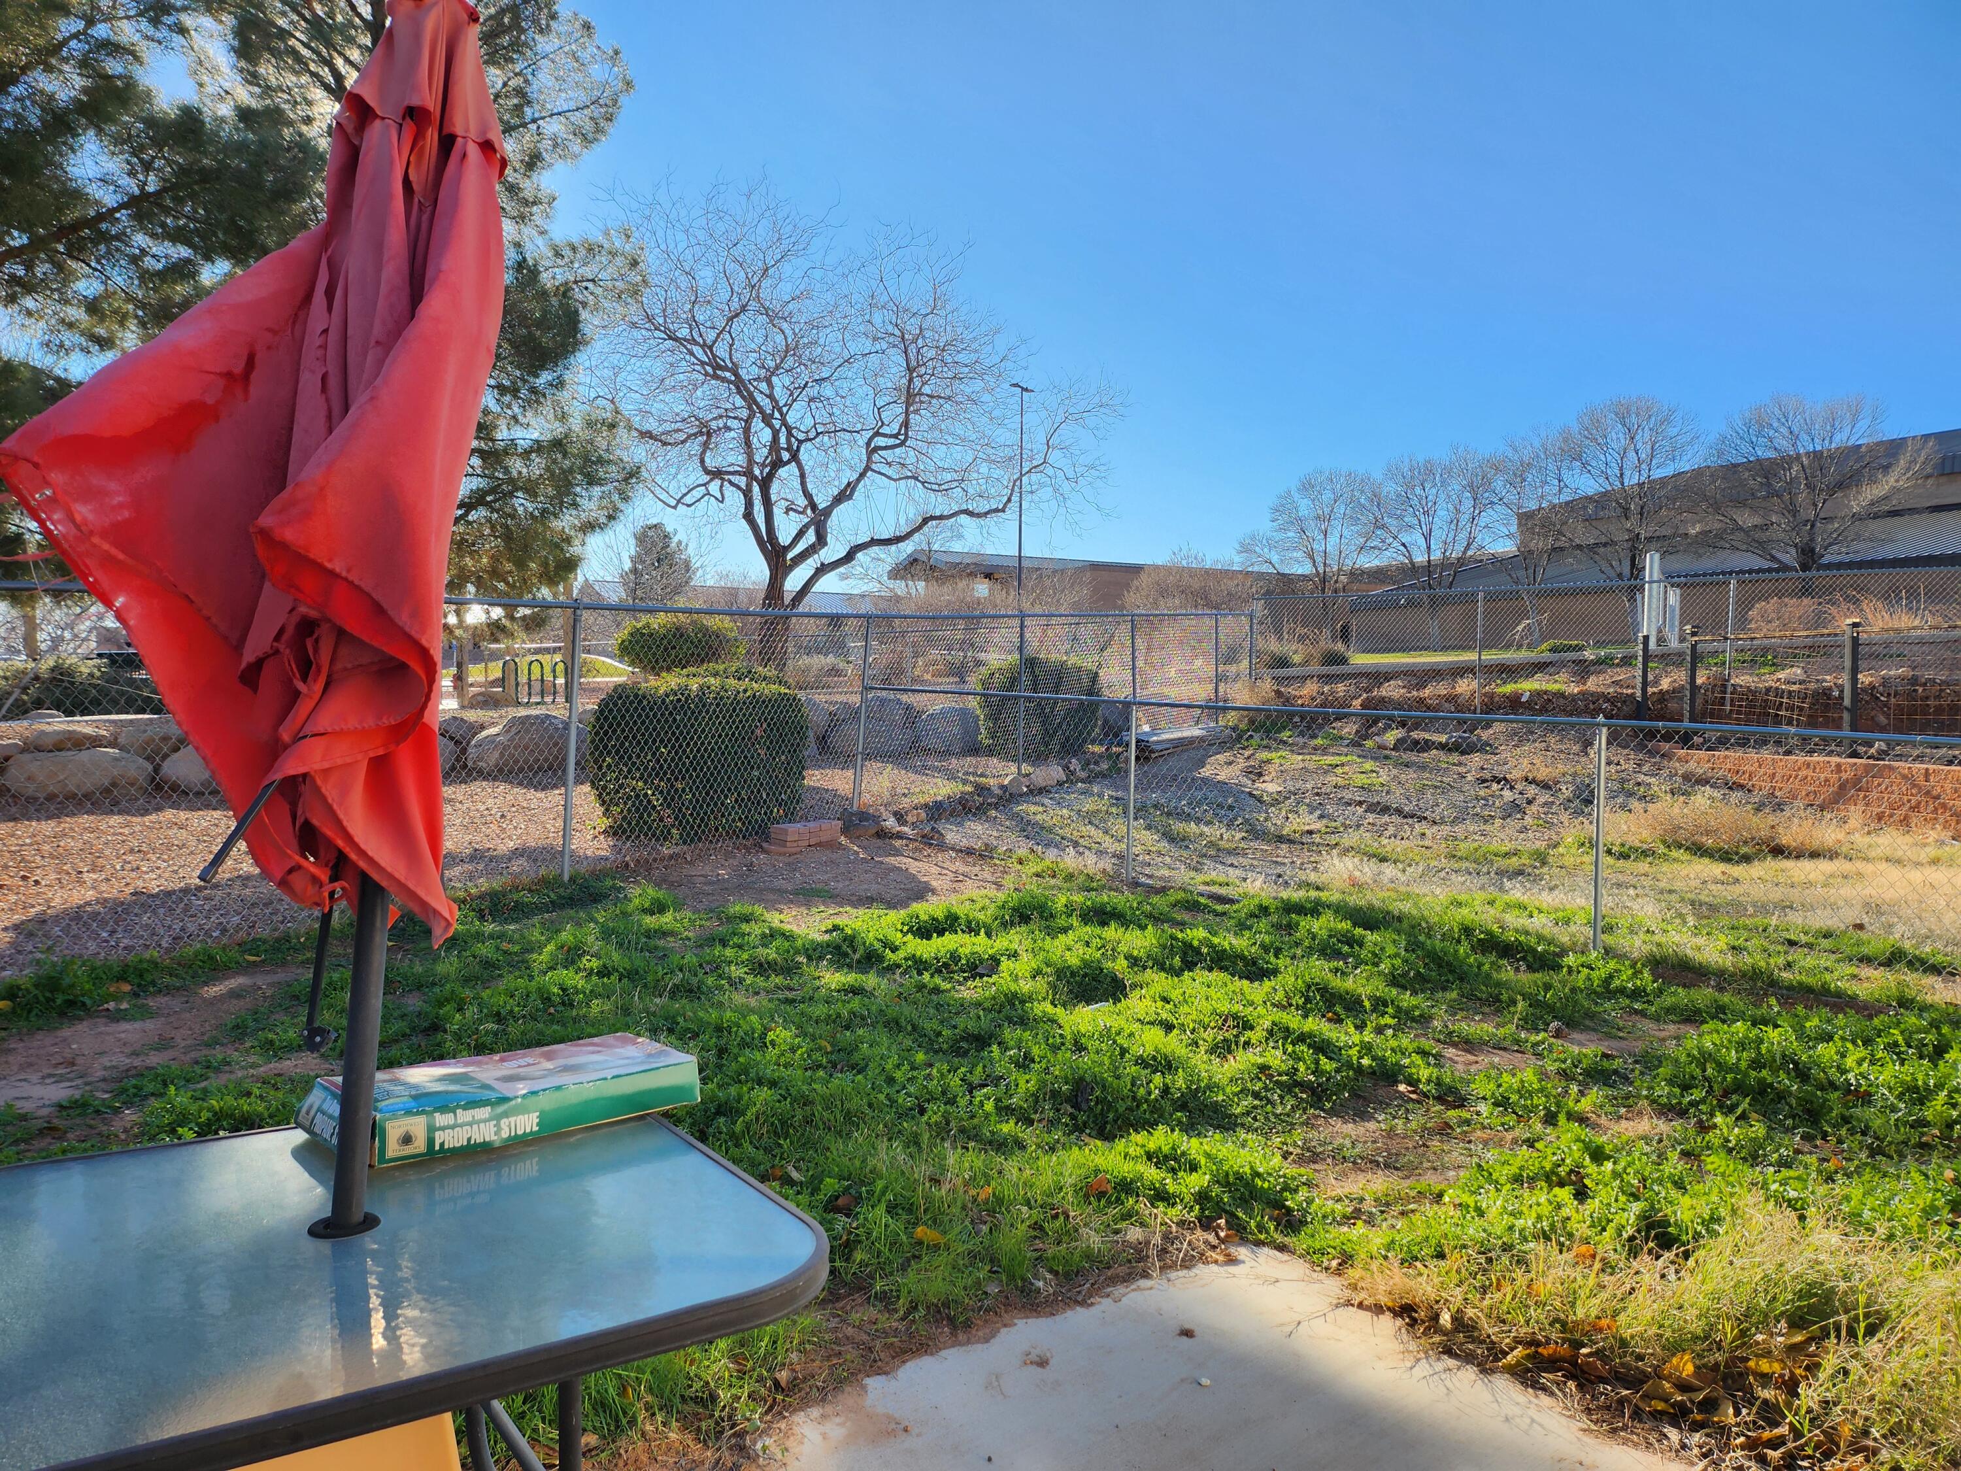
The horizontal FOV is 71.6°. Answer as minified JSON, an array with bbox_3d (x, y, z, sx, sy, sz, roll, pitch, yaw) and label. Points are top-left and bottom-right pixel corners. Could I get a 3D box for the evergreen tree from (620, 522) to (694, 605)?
[{"bbox_3d":[-13.345,-5.900,56.000,2.970,5.810,2.970,0,4,0],"label":"evergreen tree"}]

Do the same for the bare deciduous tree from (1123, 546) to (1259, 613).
[{"bbox_3d":[6.972,-4.437,45.000,4.370,3.650,4.370,0,4,0],"label":"bare deciduous tree"}]

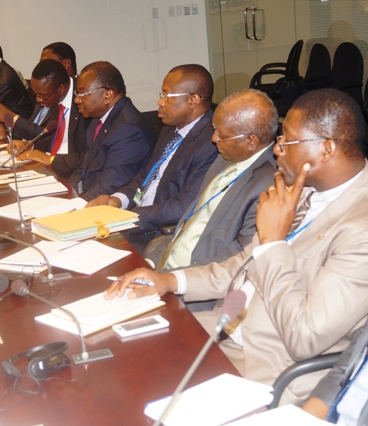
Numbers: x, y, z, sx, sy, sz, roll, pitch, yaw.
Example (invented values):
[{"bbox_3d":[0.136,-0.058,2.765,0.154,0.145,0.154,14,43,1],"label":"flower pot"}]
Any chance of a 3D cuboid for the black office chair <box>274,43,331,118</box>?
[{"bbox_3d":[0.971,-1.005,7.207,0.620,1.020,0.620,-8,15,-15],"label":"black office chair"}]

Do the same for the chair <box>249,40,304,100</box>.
[{"bbox_3d":[0.899,-1.040,7.170,0.560,0.930,0.600,-2,17,10],"label":"chair"}]

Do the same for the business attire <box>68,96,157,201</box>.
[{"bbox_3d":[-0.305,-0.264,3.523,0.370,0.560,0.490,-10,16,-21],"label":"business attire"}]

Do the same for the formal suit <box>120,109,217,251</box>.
[{"bbox_3d":[0.022,-0.096,3.047,0.450,0.620,0.520,-9,17,-15],"label":"formal suit"}]

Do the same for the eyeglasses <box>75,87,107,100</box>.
[{"bbox_3d":[-0.405,-0.521,3.500,0.140,0.045,0.140,-19,19,-16],"label":"eyeglasses"}]

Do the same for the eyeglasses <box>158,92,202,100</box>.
[{"bbox_3d":[-0.016,-0.446,2.987,0.145,0.042,0.140,-7,17,-7],"label":"eyeglasses"}]

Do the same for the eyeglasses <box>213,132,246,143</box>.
[{"bbox_3d":[0.143,-0.241,2.447,0.140,0.042,0.140,-16,17,-2],"label":"eyeglasses"}]

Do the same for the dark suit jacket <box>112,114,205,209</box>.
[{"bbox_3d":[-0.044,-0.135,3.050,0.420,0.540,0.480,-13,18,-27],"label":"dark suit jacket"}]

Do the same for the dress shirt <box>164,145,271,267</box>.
[{"bbox_3d":[0.136,0.062,2.461,0.420,0.560,0.450,-9,17,-14],"label":"dress shirt"}]

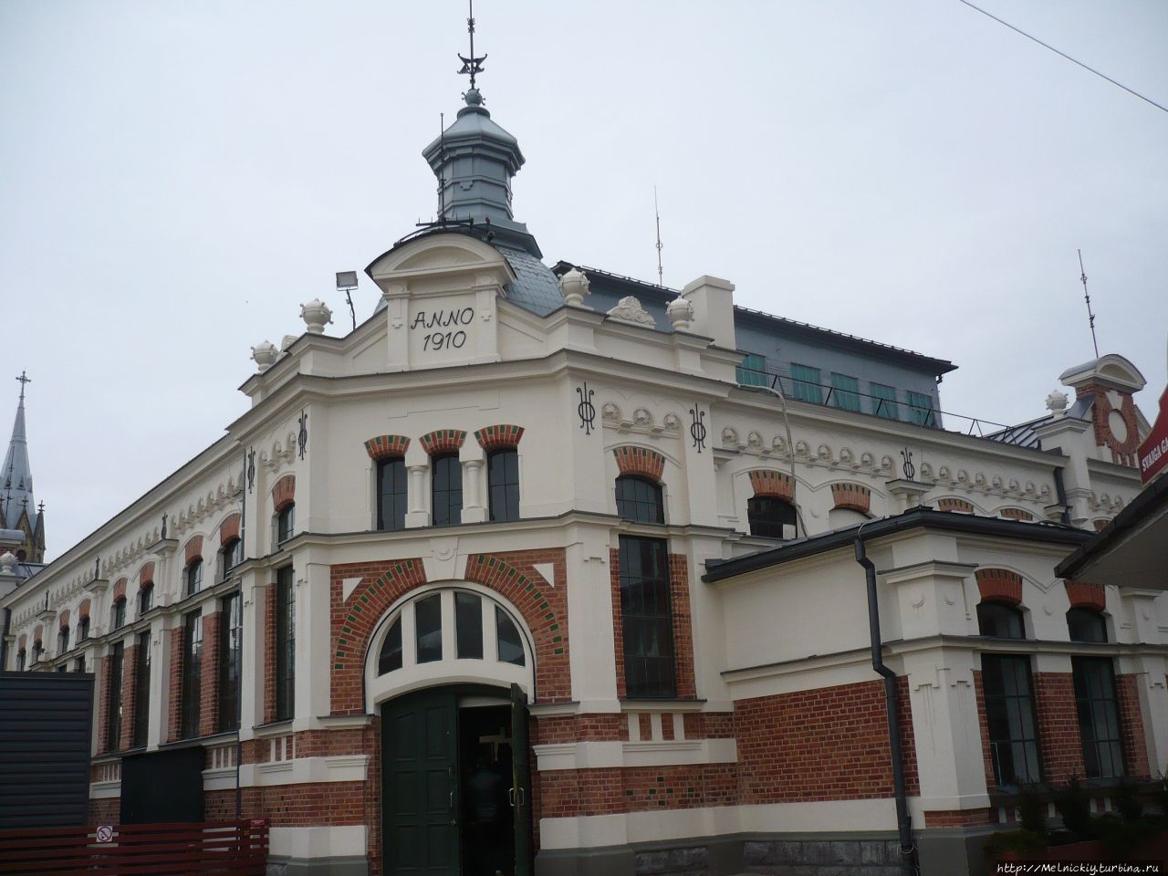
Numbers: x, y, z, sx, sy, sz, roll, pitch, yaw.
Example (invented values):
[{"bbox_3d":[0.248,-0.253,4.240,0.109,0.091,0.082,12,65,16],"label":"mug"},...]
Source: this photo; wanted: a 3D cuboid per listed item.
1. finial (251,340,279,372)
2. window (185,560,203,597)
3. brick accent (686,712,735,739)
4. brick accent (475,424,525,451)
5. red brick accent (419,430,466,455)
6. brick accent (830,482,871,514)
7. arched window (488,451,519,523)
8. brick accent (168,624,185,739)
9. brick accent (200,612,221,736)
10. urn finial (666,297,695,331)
[{"bbox_3d":[-5.384,-1.296,19.954,0.510,0.720,0.510,9,-20,-35],"label":"finial"},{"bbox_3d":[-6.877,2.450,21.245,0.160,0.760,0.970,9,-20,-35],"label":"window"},{"bbox_3d":[1.790,4.139,16.958,0.810,0.369,0.223,9,-20,-35],"label":"brick accent"},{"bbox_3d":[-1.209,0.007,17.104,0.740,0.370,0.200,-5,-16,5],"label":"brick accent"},{"bbox_3d":[-2.007,0.084,17.184,0.719,0.334,0.304,-5,-17,8],"label":"red brick accent"},{"bbox_3d":[4.609,1.071,20.628,1.018,0.488,0.200,10,-21,-38],"label":"brick accent"},{"bbox_3d":[-1.134,0.698,17.138,0.502,1.145,0.150,-5,-16,5],"label":"arched window"},{"bbox_3d":[-7.316,4.428,21.260,0.130,2.040,0.460,9,-20,-35],"label":"brick accent"},{"bbox_3d":[-6.426,4.079,20.413,0.160,2.070,0.690,9,-20,-35],"label":"brick accent"},{"bbox_3d":[1.564,-1.945,18.980,0.460,0.640,0.460,-3,-16,-1],"label":"urn finial"}]

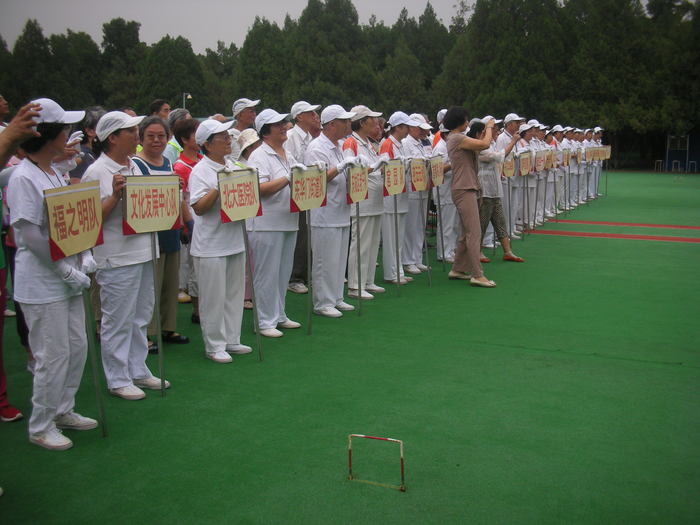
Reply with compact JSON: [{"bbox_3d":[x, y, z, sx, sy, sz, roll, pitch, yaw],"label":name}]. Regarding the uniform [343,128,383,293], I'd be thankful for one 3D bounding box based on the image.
[{"bbox_3d":[0.131,-0.462,6.450,0.340,1.422,0.470,5,11,26],"label":"uniform"}]

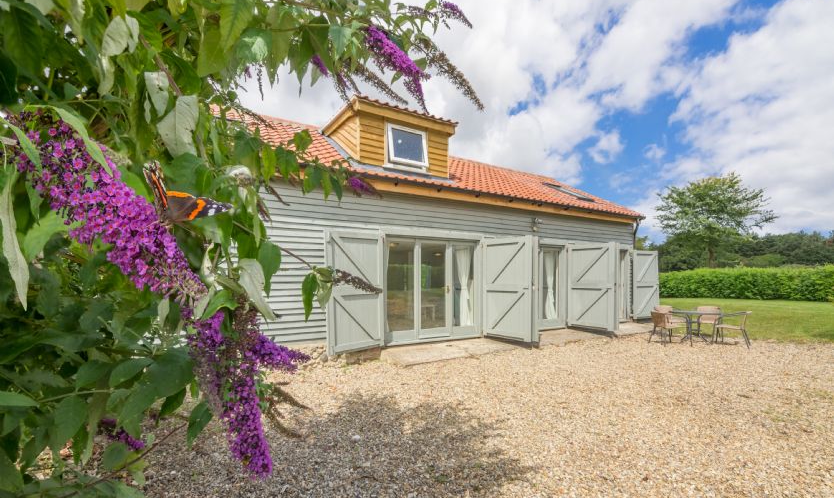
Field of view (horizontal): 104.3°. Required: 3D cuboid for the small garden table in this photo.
[{"bbox_3d":[6.345,1.806,7.434,0.850,0.710,0.850,-4,-6,40],"label":"small garden table"}]

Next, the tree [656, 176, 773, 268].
[{"bbox_3d":[24.769,-1.261,27.193,8.200,10.042,8.200,-4,-6,42],"label":"tree"}]

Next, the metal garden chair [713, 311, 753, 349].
[{"bbox_3d":[7.053,1.761,7.243,0.560,0.770,0.600,5,-7,-44],"label":"metal garden chair"}]

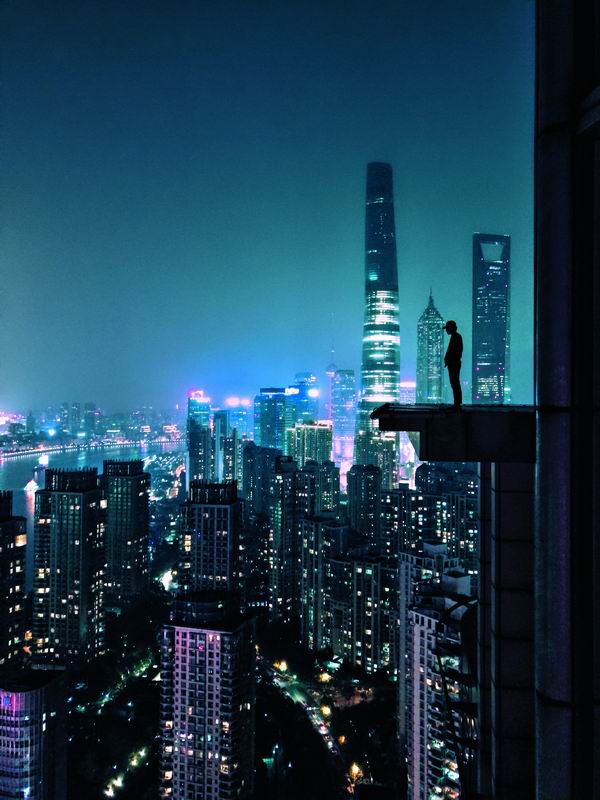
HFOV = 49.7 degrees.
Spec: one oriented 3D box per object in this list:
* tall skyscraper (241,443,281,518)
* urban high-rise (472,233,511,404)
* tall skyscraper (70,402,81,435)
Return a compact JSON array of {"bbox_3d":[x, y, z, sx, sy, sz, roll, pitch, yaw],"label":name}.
[{"bbox_3d":[-56.350,119.500,935.000,48.000,115.000,24.000,0,0,20],"label":"tall skyscraper"},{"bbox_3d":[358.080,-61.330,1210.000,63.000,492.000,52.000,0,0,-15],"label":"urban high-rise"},{"bbox_3d":[-1174.320,104.140,3400.000,40.000,178.000,36.000,0,0,0],"label":"tall skyscraper"}]

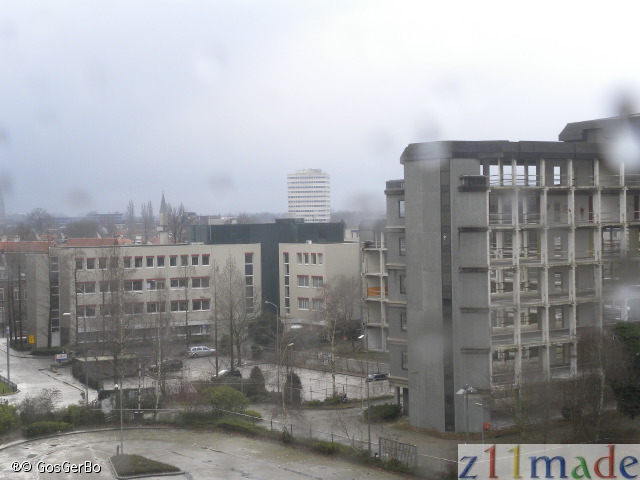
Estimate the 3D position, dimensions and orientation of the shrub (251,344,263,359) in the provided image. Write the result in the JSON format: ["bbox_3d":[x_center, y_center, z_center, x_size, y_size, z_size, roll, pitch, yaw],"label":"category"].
[{"bbox_3d":[-8.942,15.655,171.507,1.750,1.950,1.750,-1,1,0],"label":"shrub"}]

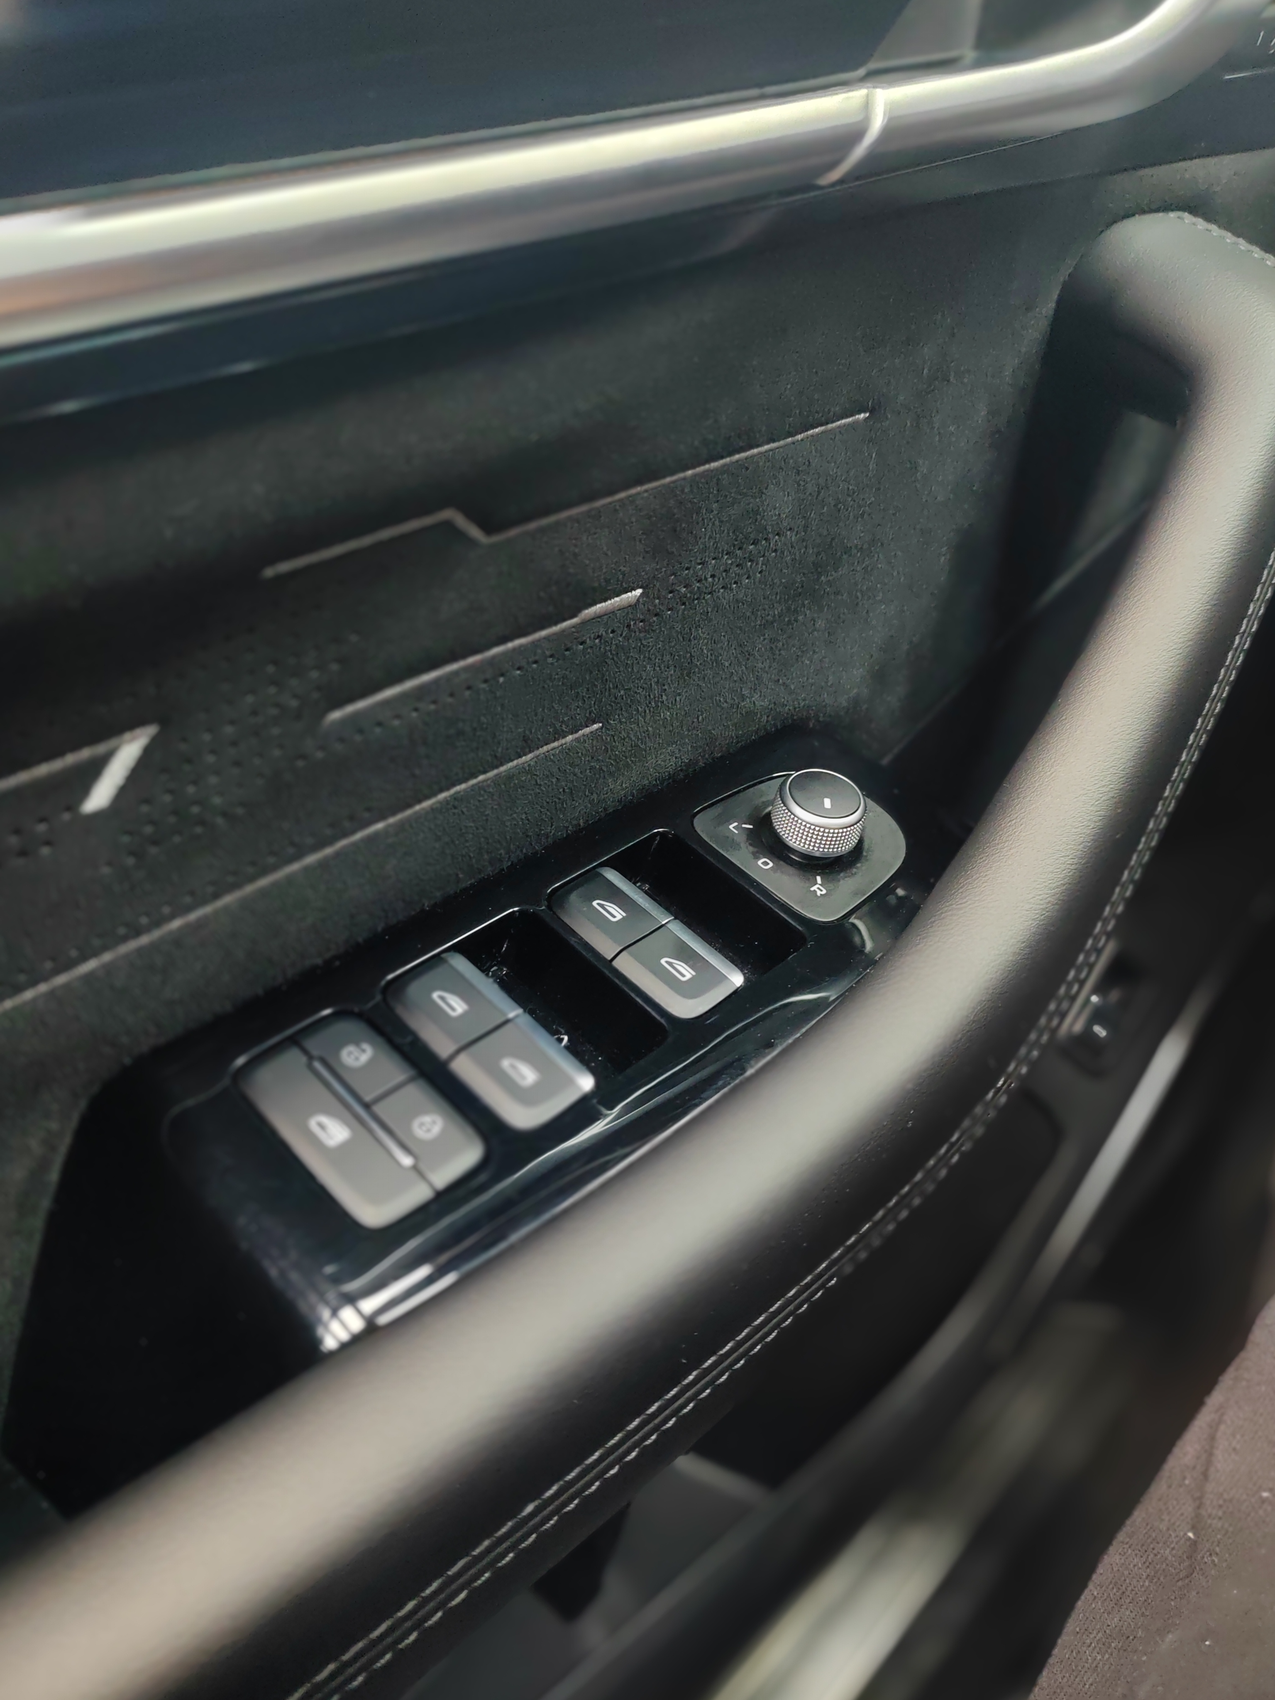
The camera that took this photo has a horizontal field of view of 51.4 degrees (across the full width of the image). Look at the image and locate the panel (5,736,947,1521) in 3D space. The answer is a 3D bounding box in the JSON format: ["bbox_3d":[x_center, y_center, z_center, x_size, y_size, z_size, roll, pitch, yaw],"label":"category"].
[{"bbox_3d":[-0.022,0.065,0.320,0.258,0.088,0.099,-31,49,-30],"label":"panel"}]

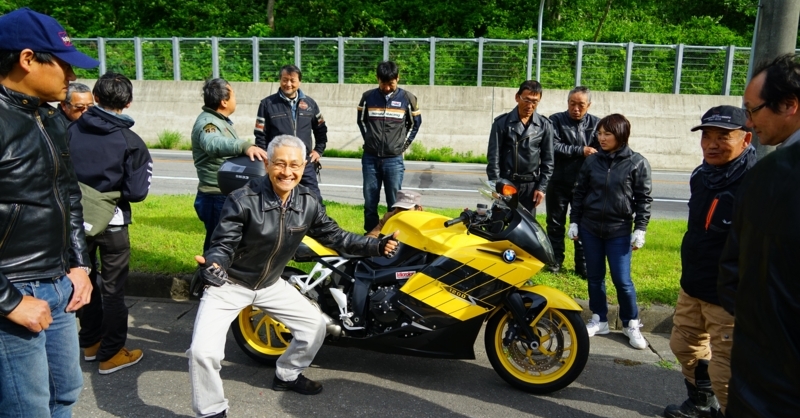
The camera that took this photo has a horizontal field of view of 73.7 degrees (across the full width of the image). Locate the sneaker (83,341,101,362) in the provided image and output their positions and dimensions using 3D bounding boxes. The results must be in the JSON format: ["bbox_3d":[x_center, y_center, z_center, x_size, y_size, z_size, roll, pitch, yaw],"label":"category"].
[{"bbox_3d":[-1.910,0.881,3.490,0.105,0.112,0.285,4,9,16],"label":"sneaker"}]

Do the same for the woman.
[{"bbox_3d":[1.502,0.147,3.753,0.540,1.610,0.360,5,10,24],"label":"woman"}]

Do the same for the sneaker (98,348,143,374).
[{"bbox_3d":[-1.739,0.911,3.319,0.105,0.112,0.285,7,11,34],"label":"sneaker"}]

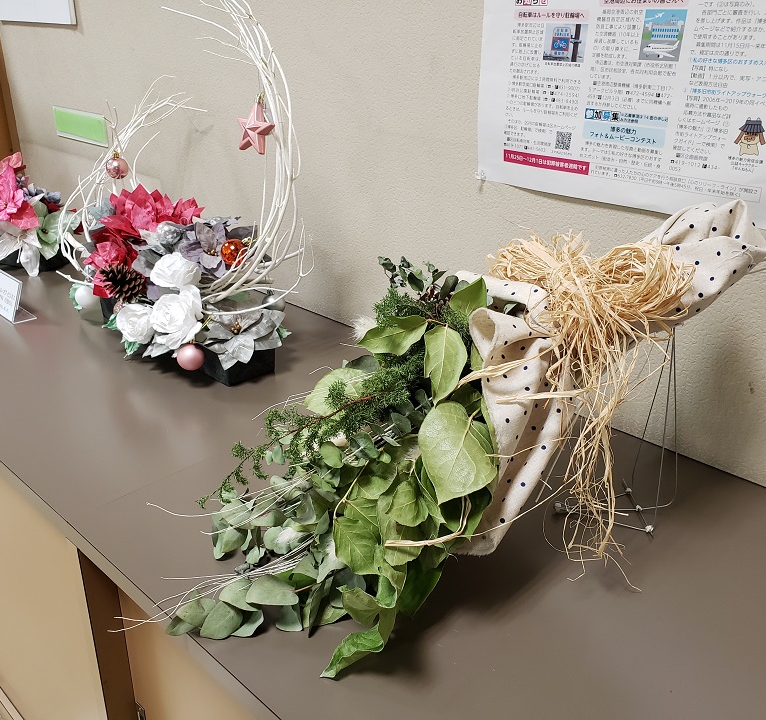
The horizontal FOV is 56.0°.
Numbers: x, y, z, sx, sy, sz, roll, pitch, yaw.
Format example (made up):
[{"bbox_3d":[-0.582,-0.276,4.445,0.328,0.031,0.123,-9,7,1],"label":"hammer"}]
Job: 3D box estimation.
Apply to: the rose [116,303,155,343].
[{"bbox_3d":[-0.293,-0.044,0.855,0.046,0.044,0.040,-1,24,-7],"label":"rose"}]

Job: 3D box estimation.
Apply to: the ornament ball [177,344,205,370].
[{"bbox_3d":[-0.208,-0.004,0.783,0.030,0.031,0.030,2,24,-1],"label":"ornament ball"}]

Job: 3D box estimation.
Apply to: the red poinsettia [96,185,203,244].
[{"bbox_3d":[-0.287,-0.179,0.888,0.122,0.068,0.100,4,24,4],"label":"red poinsettia"}]

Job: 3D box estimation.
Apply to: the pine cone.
[{"bbox_3d":[-0.316,-0.092,0.878,0.058,0.046,0.050,-1,24,-7],"label":"pine cone"}]

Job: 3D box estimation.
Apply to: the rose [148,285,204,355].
[{"bbox_3d":[-0.227,-0.044,0.790,0.062,0.068,0.052,4,24,4],"label":"rose"}]

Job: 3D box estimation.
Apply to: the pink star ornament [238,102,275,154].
[{"bbox_3d":[-0.132,-0.240,0.751,0.052,0.054,0.018,22,31,37],"label":"pink star ornament"}]

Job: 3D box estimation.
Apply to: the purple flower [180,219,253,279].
[{"bbox_3d":[-0.190,-0.127,0.824,0.083,0.064,0.060,-3,25,-11],"label":"purple flower"}]

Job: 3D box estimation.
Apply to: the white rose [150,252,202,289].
[{"bbox_3d":[-0.237,-0.101,0.823,0.056,0.045,0.052,10,25,16],"label":"white rose"}]

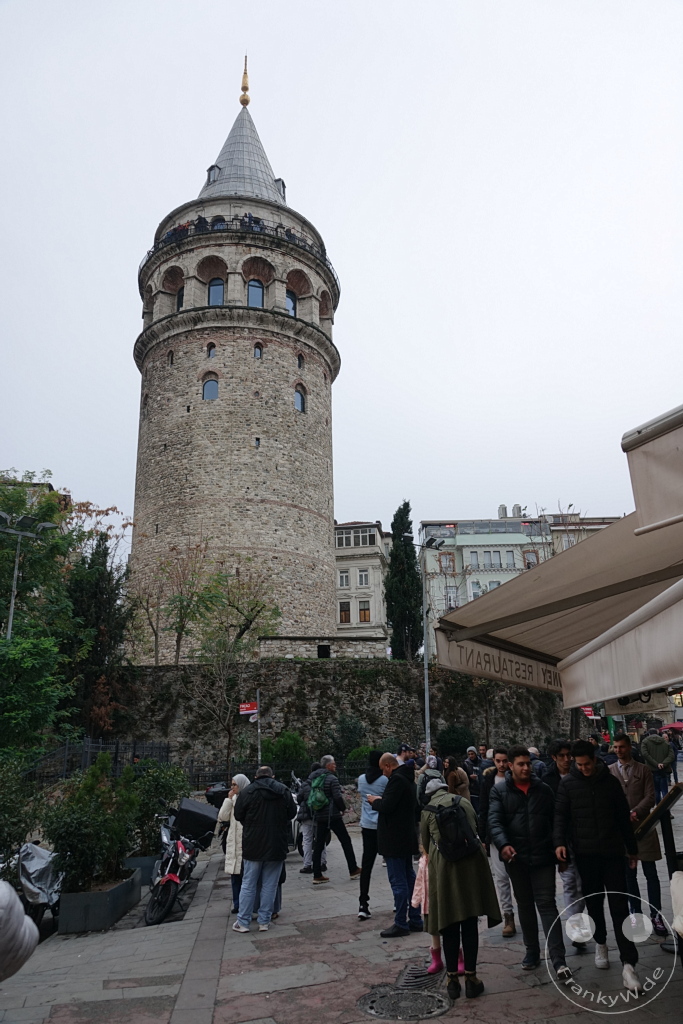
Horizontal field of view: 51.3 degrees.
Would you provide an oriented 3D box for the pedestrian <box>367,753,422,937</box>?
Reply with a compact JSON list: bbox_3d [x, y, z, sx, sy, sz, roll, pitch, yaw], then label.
[{"bbox_3d":[0.570,3.476,7.542,0.600,1.750,0.520,-3,-18,5],"label":"pedestrian"}]

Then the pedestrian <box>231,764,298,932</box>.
[{"bbox_3d":[-0.890,3.864,8.271,0.680,1.700,0.420,0,-18,-4],"label":"pedestrian"}]

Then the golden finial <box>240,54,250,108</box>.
[{"bbox_3d":[-10.065,-45.452,74.848,1.050,7.170,1.050,-1,-18,0],"label":"golden finial"}]

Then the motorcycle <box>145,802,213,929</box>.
[{"bbox_3d":[-1.992,4.500,9.232,0.740,1.220,1.950,7,-18,10],"label":"motorcycle"}]

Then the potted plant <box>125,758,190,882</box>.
[{"bbox_3d":[-2.926,5.097,11.780,1.050,1.760,1.050,-2,-18,0],"label":"potted plant"}]

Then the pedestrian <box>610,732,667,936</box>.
[{"bbox_3d":[2.860,3.117,6.975,0.580,1.800,0.420,-10,-20,25],"label":"pedestrian"}]

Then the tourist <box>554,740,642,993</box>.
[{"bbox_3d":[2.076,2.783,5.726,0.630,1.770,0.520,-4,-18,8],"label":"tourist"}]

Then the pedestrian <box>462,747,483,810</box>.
[{"bbox_3d":[2.395,5.054,12.638,0.520,1.720,0.380,-6,-18,14],"label":"pedestrian"}]

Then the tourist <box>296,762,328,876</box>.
[{"bbox_3d":[-0.450,5.023,11.702,0.520,1.700,0.420,9,-21,-29],"label":"tourist"}]

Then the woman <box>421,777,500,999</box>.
[{"bbox_3d":[0.907,3.045,5.944,0.640,1.530,0.640,3,-18,-14],"label":"woman"}]

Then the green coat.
[{"bbox_3d":[0.946,2.871,5.858,0.600,1.080,0.550,2,-18,-11],"label":"green coat"}]

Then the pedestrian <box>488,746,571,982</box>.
[{"bbox_3d":[1.594,2.923,6.051,0.630,1.750,0.520,0,-18,-4],"label":"pedestrian"}]

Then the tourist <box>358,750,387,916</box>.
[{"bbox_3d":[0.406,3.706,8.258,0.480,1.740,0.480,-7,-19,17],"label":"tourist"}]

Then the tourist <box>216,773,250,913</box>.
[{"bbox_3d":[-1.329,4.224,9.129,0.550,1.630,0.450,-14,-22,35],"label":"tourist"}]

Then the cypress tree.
[{"bbox_3d":[3.747,4.052,42.651,2.200,10.200,2.200,-1,-18,0],"label":"cypress tree"}]

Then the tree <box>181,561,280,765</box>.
[{"bbox_3d":[-5.327,7.756,34.927,4.600,11.050,4.400,-1,-18,0],"label":"tree"}]

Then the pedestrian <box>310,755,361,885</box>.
[{"bbox_3d":[-0.120,4.538,10.621,0.660,1.740,0.540,10,-21,-31],"label":"pedestrian"}]

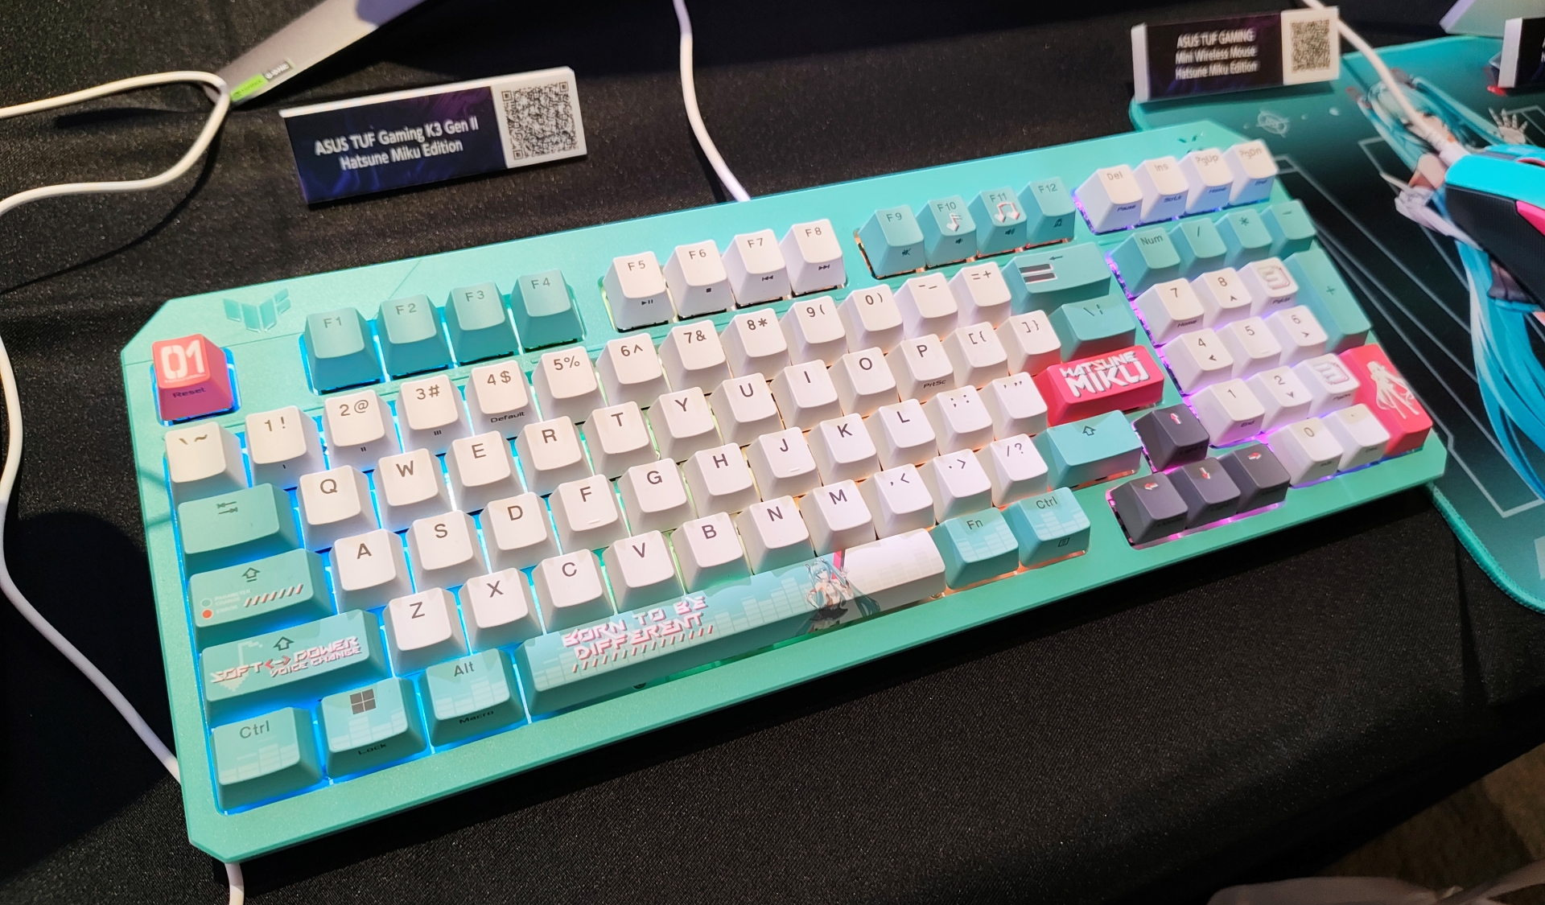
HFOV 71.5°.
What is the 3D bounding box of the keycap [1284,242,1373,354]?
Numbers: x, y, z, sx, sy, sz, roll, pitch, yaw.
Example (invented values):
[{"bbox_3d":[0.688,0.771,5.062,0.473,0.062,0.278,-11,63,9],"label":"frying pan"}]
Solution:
[{"bbox_3d":[0.190,-0.052,0.367,0.018,0.009,0.037,-14,69,-17],"label":"keycap"}]

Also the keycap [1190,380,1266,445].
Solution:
[{"bbox_3d":[0.146,-0.014,0.341,0.018,0.010,0.018,-14,67,-17],"label":"keycap"}]

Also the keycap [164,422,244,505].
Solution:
[{"bbox_3d":[-0.145,0.003,0.274,0.018,0.011,0.018,-14,69,-17],"label":"keycap"}]

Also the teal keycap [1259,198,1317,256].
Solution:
[{"bbox_3d":[0.180,-0.078,0.377,0.018,0.012,0.018,-14,68,-17],"label":"teal keycap"}]

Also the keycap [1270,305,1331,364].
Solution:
[{"bbox_3d":[0.175,-0.039,0.359,0.018,0.009,0.018,-14,68,-17],"label":"keycap"}]

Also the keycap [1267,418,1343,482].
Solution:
[{"bbox_3d":[0.170,-0.002,0.339,0.018,0.010,0.018,-14,68,-17],"label":"keycap"}]

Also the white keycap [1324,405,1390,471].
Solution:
[{"bbox_3d":[0.187,-0.006,0.345,0.018,0.009,0.018,-14,69,-17],"label":"white keycap"}]

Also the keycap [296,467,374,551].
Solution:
[{"bbox_3d":[-0.113,0.014,0.276,0.018,0.010,0.018,-14,68,-17],"label":"keycap"}]

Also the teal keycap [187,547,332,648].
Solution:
[{"bbox_3d":[-0.126,0.035,0.263,0.032,0.009,0.018,-14,68,-17],"label":"teal keycap"}]

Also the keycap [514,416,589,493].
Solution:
[{"bbox_3d":[-0.059,0.001,0.293,0.018,0.009,0.018,-14,68,-17],"label":"keycap"}]

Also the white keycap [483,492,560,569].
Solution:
[{"bbox_3d":[-0.067,0.020,0.282,0.018,0.008,0.018,-14,69,-17],"label":"white keycap"}]

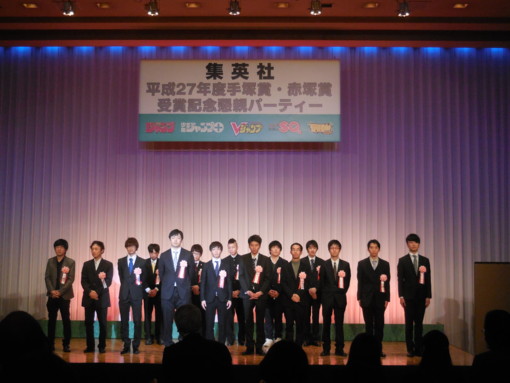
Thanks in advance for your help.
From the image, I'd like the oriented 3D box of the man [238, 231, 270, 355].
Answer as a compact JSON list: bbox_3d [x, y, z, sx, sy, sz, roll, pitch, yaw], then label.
[{"bbox_3d":[0.011,1.545,11.550,0.492,1.774,0.310,0,-5,0],"label":"man"}]

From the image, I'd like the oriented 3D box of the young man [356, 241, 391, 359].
[{"bbox_3d":[1.732,1.567,11.351,0.506,1.710,0.310,0,-5,0],"label":"young man"}]

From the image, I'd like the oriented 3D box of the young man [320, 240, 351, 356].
[{"bbox_3d":[1.183,1.576,11.424,0.457,1.701,0.310,0,-5,0],"label":"young man"}]

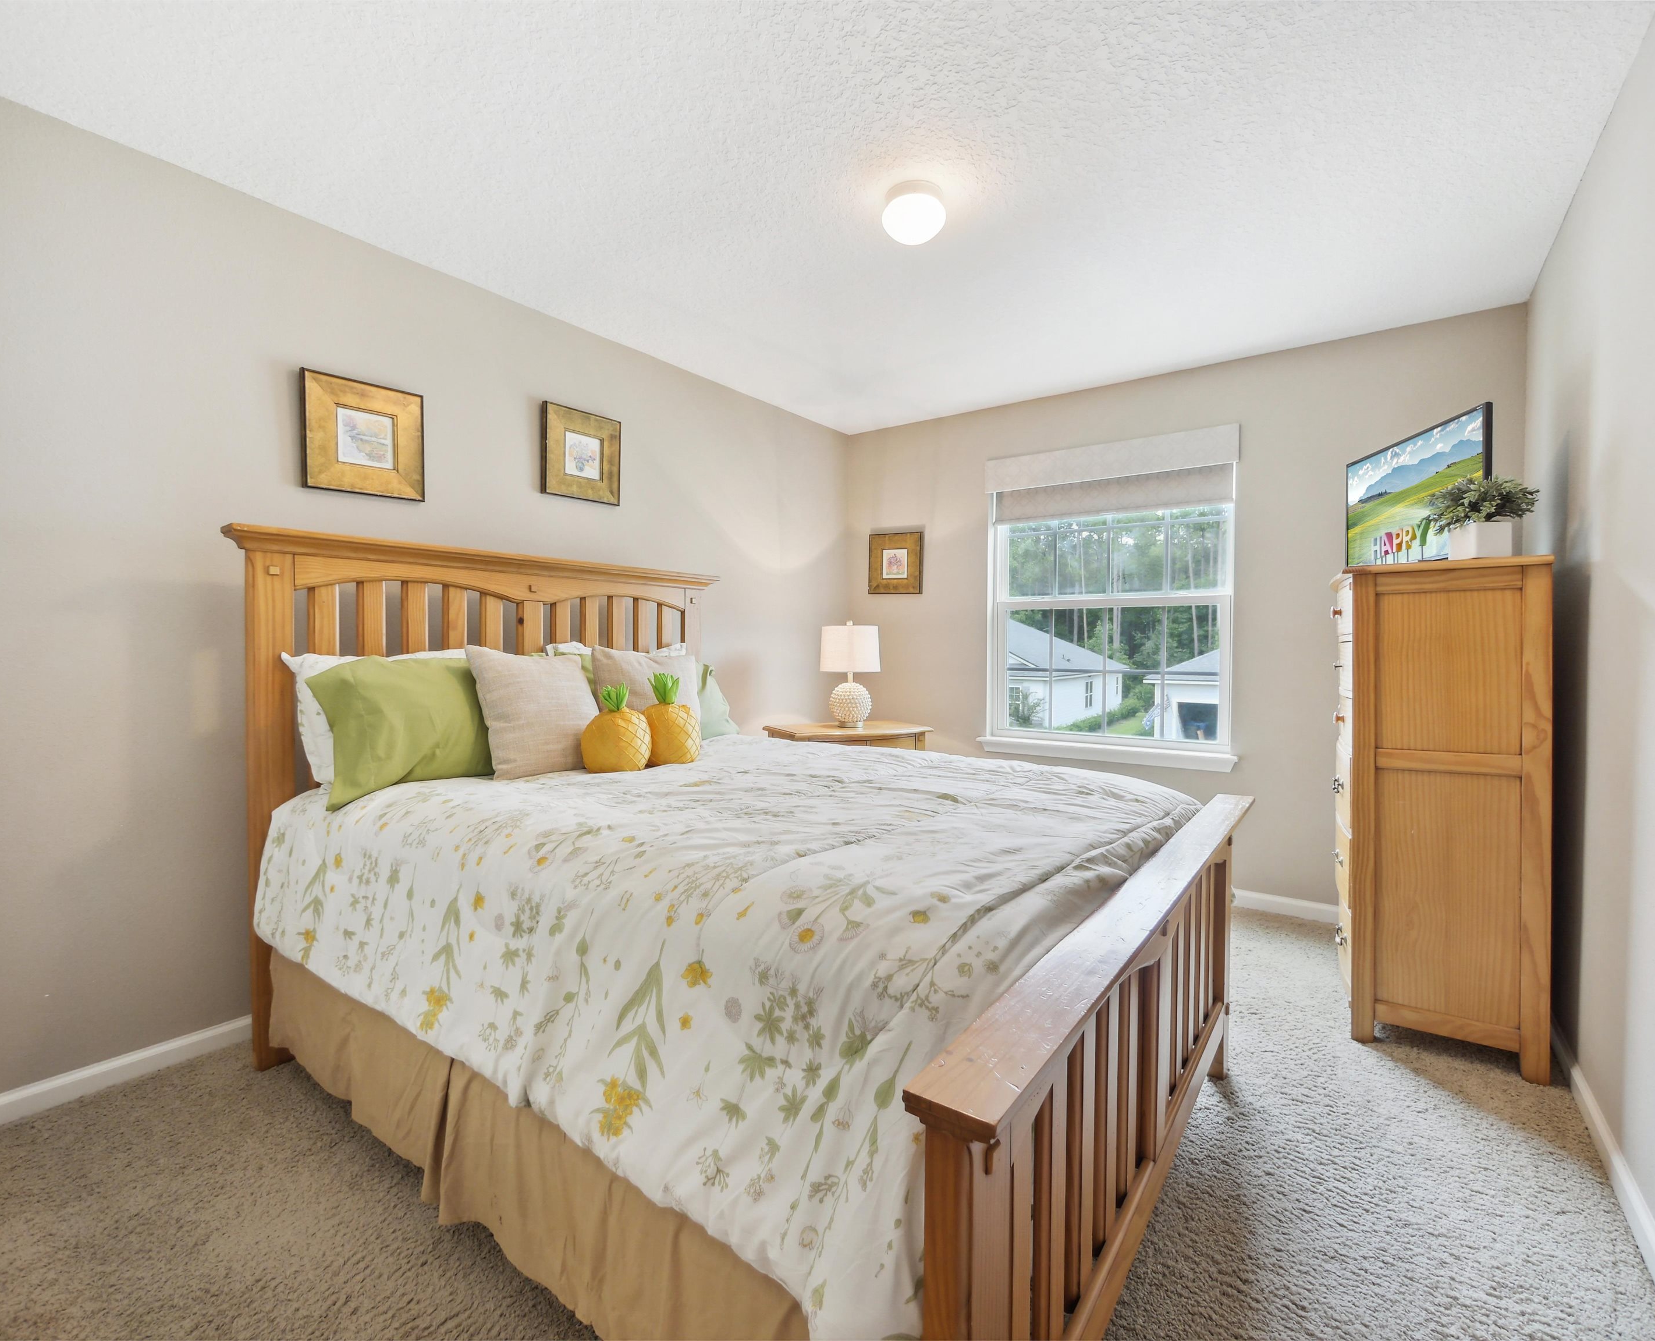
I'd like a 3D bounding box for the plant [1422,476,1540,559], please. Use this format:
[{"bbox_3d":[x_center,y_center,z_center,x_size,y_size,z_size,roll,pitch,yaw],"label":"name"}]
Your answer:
[{"bbox_3d":[1.862,-0.430,2.060,0.260,0.245,0.250,0,2,6],"label":"plant"}]

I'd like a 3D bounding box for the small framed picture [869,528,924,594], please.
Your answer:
[{"bbox_3d":[0.402,-0.624,4.233,0.360,0.352,0.030,1,2,37],"label":"small framed picture"}]

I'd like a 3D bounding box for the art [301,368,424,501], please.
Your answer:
[{"bbox_3d":[-1.472,-0.736,2.313,0.032,0.352,0.345,1,2,37],"label":"art"}]

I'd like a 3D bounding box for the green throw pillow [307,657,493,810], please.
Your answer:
[{"bbox_3d":[-1.141,0.163,2.206,0.170,0.430,0.690,-22,-12,35],"label":"green throw pillow"}]

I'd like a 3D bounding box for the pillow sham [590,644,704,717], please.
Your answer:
[{"bbox_3d":[-0.667,0.126,2.788,0.150,0.430,0.470,-19,-10,36],"label":"pillow sham"}]

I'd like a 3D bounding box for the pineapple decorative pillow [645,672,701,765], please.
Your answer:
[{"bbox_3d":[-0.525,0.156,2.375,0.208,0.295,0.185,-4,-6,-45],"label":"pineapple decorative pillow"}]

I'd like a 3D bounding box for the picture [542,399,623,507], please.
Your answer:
[{"bbox_3d":[-0.999,-0.878,2.971,0.033,0.358,0.350,1,2,37],"label":"picture"}]

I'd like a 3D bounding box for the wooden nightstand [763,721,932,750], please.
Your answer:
[{"bbox_3d":[0.106,0.679,3.817,0.760,0.750,0.450,0,1,-24],"label":"wooden nightstand"}]

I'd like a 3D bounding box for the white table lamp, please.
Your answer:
[{"bbox_3d":[0.113,0.014,3.660,0.303,0.532,0.303,0,2,0],"label":"white table lamp"}]

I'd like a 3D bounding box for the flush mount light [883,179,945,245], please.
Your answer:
[{"bbox_3d":[0.252,-1.306,2.091,0.183,0.115,0.183,0,1,0],"label":"flush mount light"}]

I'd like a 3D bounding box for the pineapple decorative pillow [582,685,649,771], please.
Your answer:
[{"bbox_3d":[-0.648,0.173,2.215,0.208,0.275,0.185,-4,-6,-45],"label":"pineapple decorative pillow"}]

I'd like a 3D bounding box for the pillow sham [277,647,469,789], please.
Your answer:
[{"bbox_3d":[-1.224,0.137,2.269,0.170,0.430,0.700,-16,-9,36],"label":"pillow sham"}]

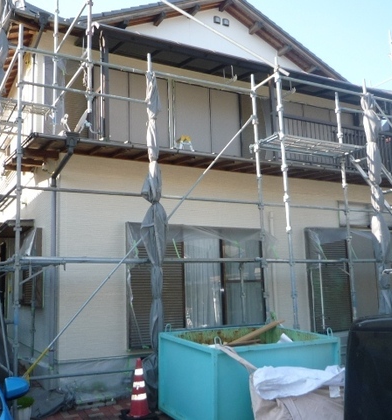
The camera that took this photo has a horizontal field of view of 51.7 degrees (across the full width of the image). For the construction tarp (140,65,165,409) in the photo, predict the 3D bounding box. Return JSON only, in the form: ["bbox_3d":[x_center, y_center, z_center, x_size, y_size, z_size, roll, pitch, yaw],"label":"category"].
[{"bbox_3d":[-0.600,0.220,5.710,0.330,4.800,0.290,2,-10,-24],"label":"construction tarp"}]

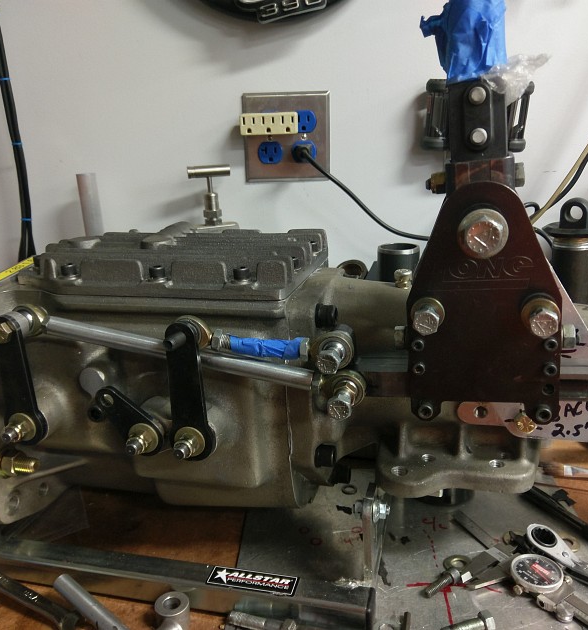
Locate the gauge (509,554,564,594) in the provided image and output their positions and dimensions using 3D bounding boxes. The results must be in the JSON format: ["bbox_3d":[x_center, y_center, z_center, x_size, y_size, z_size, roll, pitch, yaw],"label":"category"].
[{"bbox_3d":[0.163,0.176,0.424,0.033,0.010,0.033,-12,21,-28],"label":"gauge"}]

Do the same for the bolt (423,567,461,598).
[{"bbox_3d":[0.102,0.184,0.429,0.029,0.013,0.013,-17,25,-28],"label":"bolt"}]

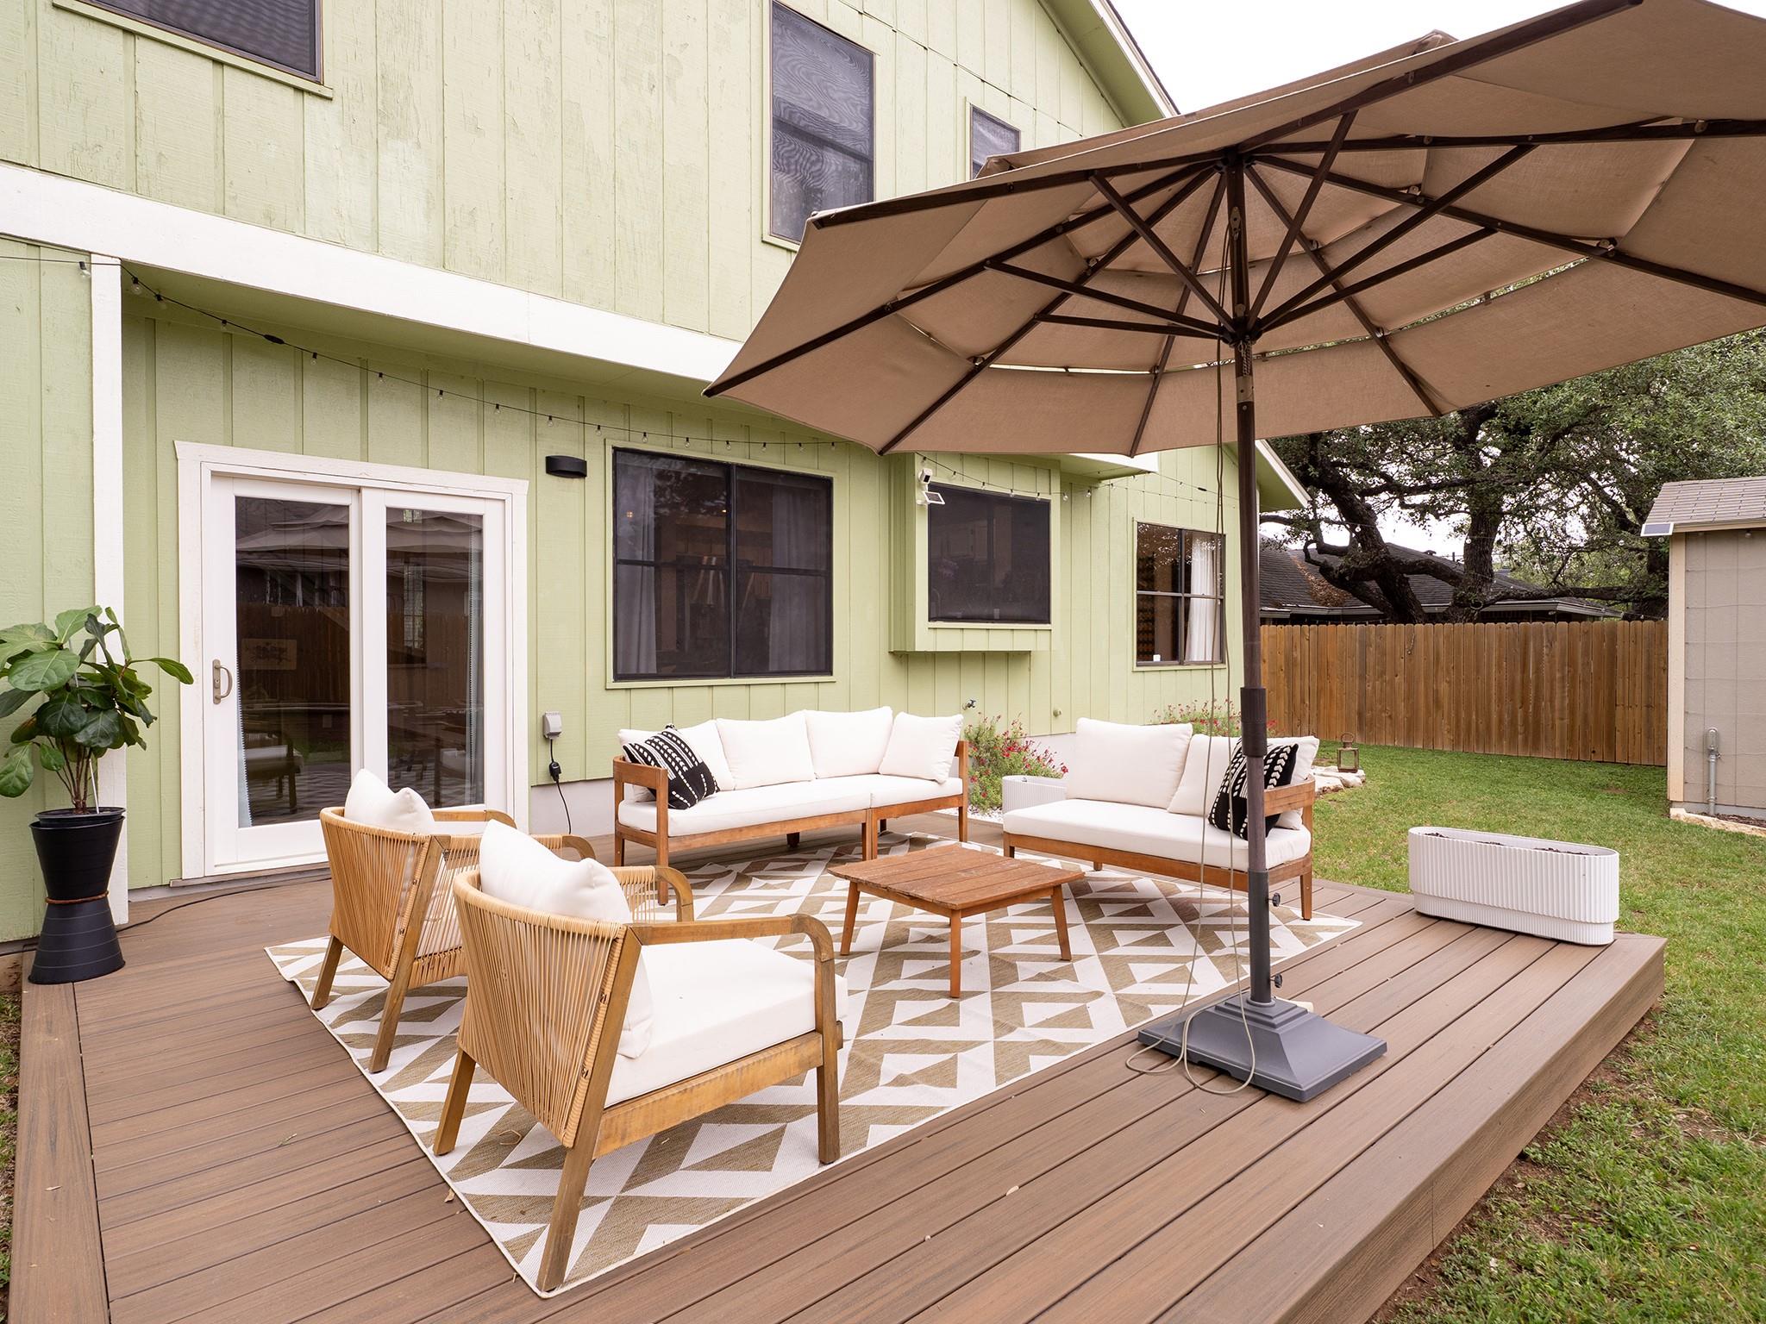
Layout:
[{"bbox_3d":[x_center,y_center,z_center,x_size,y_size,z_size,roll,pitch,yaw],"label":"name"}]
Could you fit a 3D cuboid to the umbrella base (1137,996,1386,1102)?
[{"bbox_3d":[1.151,1.102,2.792,0.490,0.145,0.505,-1,1,-39],"label":"umbrella base"}]

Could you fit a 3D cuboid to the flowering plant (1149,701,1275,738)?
[{"bbox_3d":[3.657,0.881,10.145,1.200,0.900,1.350,-1,1,-40],"label":"flowering plant"}]

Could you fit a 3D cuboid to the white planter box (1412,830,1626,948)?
[{"bbox_3d":[2.748,0.971,4.042,0.270,0.370,0.778,-1,1,-45],"label":"white planter box"}]

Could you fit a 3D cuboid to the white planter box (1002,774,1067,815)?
[{"bbox_3d":[1.087,0.953,5.819,0.270,0.370,0.778,-1,1,-43],"label":"white planter box"}]

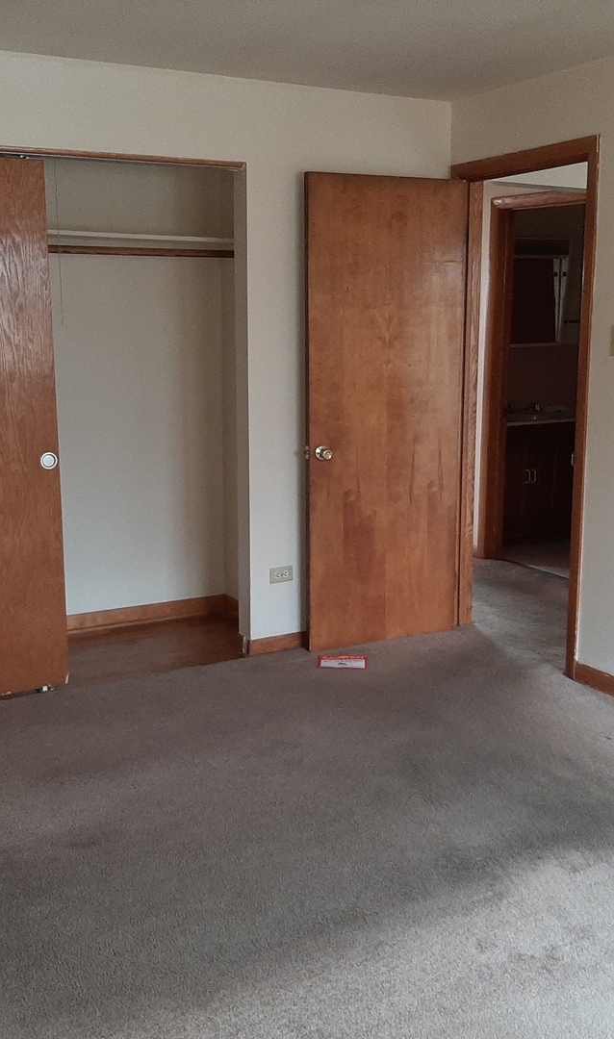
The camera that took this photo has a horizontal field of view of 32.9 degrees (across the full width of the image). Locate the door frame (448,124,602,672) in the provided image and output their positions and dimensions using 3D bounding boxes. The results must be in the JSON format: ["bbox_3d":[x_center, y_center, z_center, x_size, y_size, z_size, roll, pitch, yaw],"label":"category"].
[{"bbox_3d":[0.938,-0.470,4.510,0.165,2.130,0.904,-7,13,-29],"label":"door frame"}]

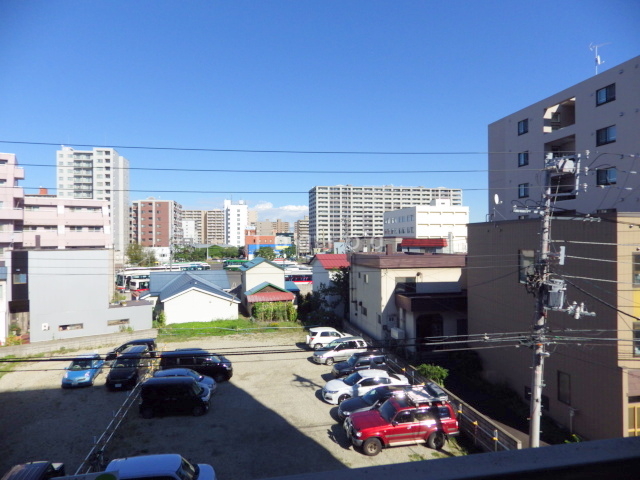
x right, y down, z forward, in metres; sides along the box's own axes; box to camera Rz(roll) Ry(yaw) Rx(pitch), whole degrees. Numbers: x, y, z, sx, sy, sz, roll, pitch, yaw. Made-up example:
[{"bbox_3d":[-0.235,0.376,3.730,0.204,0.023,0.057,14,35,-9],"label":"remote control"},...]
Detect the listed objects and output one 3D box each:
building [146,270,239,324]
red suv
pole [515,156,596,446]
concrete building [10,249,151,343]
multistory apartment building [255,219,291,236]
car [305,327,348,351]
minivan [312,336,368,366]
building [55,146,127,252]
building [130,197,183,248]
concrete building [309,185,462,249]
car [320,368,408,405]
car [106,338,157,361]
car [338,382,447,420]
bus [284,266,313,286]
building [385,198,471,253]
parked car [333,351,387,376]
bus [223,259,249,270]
[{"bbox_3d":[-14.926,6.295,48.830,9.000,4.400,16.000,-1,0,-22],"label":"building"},{"bbox_3d":[3.446,7.849,17.835,4.800,1.970,1.900,0,0,-11],"label":"red suv"},{"bbox_3d":[8.278,2.898,14.632,2.400,11.800,1.200,0,0,-12],"label":"pole"},{"bbox_3d":[-21.747,4.576,38.621,10.600,7.500,8.000,-1,0,-25],"label":"concrete building"},{"bbox_3d":[-62.589,-9.890,538.781,44.000,37.000,18.000,0,0,-12],"label":"multistory apartment building"},{"bbox_3d":[0.969,7.954,33.413,4.050,1.700,1.700,0,0,-12],"label":"car"},{"bbox_3d":[1.626,8.019,29.546,3.980,1.570,1.690,0,0,-12],"label":"minivan"},{"bbox_3d":[-89.294,-12.764,161.458,20.800,44.000,17.000,0,0,-12],"label":"building"},{"bbox_3d":[-70.900,-2.850,179.000,16.200,25.600,24.000,0,0,-12],"label":"building"},{"bbox_3d":[45.075,-13.480,280.782,102.500,43.400,24.000,0,0,-12],"label":"concrete building"},{"bbox_3d":[2.591,8.382,23.461,4.750,1.450,1.800,-1,0,-10],"label":"car"},{"bbox_3d":[-14.053,8.229,30.804,3.650,1.480,1.620,0,0,-18],"label":"car"},{"bbox_3d":[3.197,8.085,19.804,4.450,1.520,1.710,0,0,-12],"label":"car"},{"bbox_3d":[-4.006,7.568,74.709,10.500,3.200,2.500,0,0,-6],"label":"bus"},{"bbox_3d":[34.181,-1.808,134.795,17.000,20.000,27.000,-1,0,-11],"label":"building"},{"bbox_3d":[2.529,8.250,27.090,3.420,1.680,1.500,-1,0,-10],"label":"parked car"},{"bbox_3d":[-23.412,7.456,119.736,9.800,3.000,2.450,-1,0,2],"label":"bus"}]

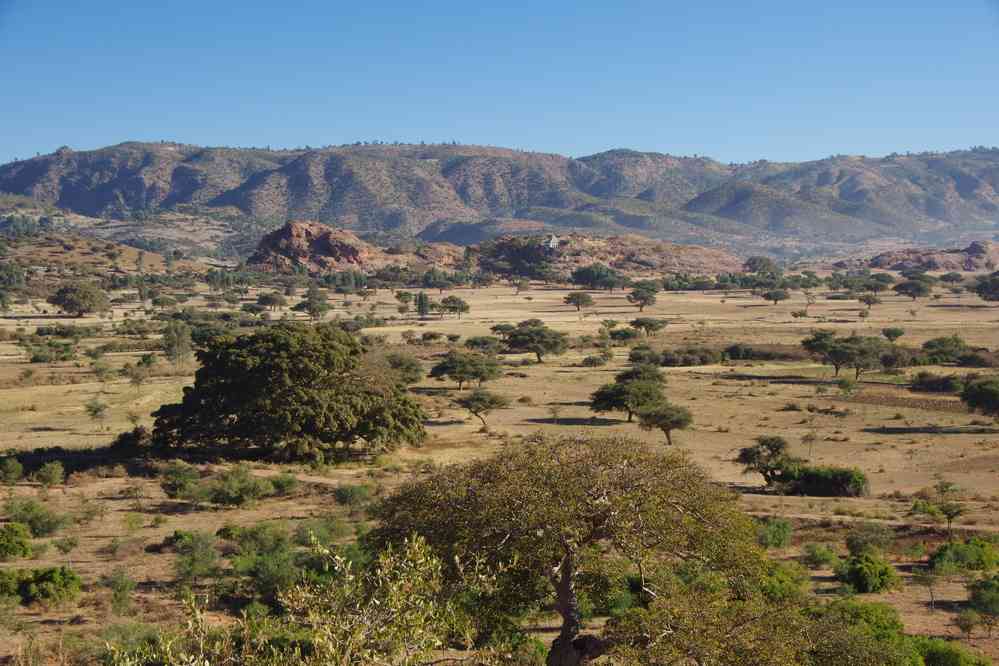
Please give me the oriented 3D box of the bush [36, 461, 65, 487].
[{"bbox_3d":[-44.334,13.686,174.962,2.960,2.510,2.640,0,3,0],"label":"bush"}]

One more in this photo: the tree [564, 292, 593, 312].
[{"bbox_3d":[25.071,-9.964,570.825,9.640,6.110,9.160,0,3,3],"label":"tree"}]

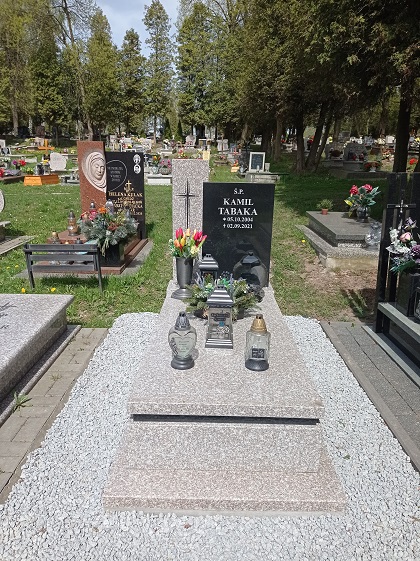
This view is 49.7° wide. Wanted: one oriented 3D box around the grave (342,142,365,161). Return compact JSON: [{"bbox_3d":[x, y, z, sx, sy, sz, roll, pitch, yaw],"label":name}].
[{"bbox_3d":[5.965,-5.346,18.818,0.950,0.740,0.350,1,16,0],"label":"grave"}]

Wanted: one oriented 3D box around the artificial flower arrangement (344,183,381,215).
[{"bbox_3d":[2.556,-1.341,7.600,0.560,0.570,0.430,1,16,0],"label":"artificial flower arrangement"}]

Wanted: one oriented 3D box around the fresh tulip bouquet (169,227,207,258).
[{"bbox_3d":[-0.148,-0.250,3.071,0.260,0.215,0.220,1,16,0],"label":"fresh tulip bouquet"}]

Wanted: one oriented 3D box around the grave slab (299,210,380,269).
[{"bbox_3d":[2.098,-0.640,6.756,1.180,0.430,2.300,2,16,1],"label":"grave slab"}]

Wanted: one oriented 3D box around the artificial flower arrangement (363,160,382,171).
[{"bbox_3d":[6.091,-4.281,17.000,0.680,0.420,0.550,1,16,0],"label":"artificial flower arrangement"}]

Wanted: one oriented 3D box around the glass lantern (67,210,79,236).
[{"bbox_3d":[-1.712,-0.715,5.632,0.130,0.305,0.130,1,16,0],"label":"glass lantern"}]

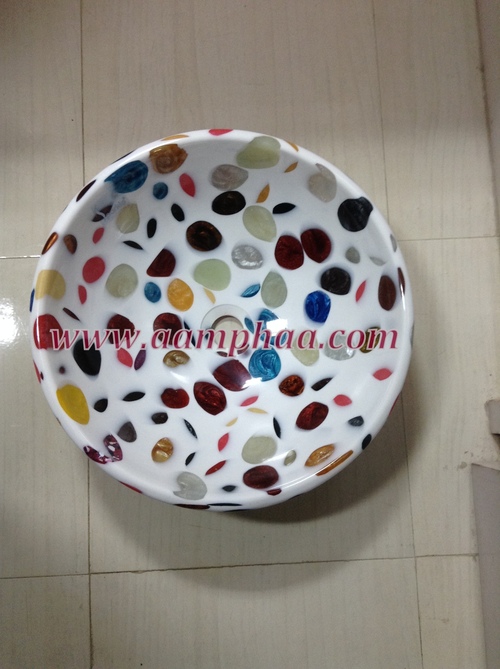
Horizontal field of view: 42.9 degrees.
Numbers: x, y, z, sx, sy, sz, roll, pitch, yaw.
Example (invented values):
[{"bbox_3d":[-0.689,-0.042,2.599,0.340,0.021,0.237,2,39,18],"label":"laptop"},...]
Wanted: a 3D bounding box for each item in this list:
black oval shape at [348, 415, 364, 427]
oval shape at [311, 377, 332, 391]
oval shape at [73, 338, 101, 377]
[{"bbox_3d":[0.113,0.092,0.669,0.005,0.022,0.013,42,61,-27],"label":"black oval shape"},{"bbox_3d":[0.083,0.056,0.736,0.024,0.006,0.011,-46,50,5],"label":"oval shape"},{"bbox_3d":[-0.182,0.026,0.705,0.035,0.011,0.041,18,62,-42],"label":"oval shape"}]

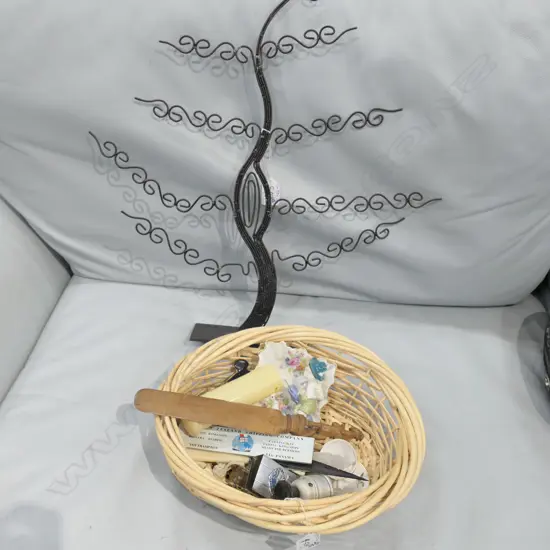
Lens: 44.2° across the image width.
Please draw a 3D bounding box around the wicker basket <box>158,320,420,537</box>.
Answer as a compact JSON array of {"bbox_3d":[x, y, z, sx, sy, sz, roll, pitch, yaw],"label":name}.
[{"bbox_3d":[0.018,0.197,0.833,0.322,0.105,0.280,15,44,16],"label":"wicker basket"}]

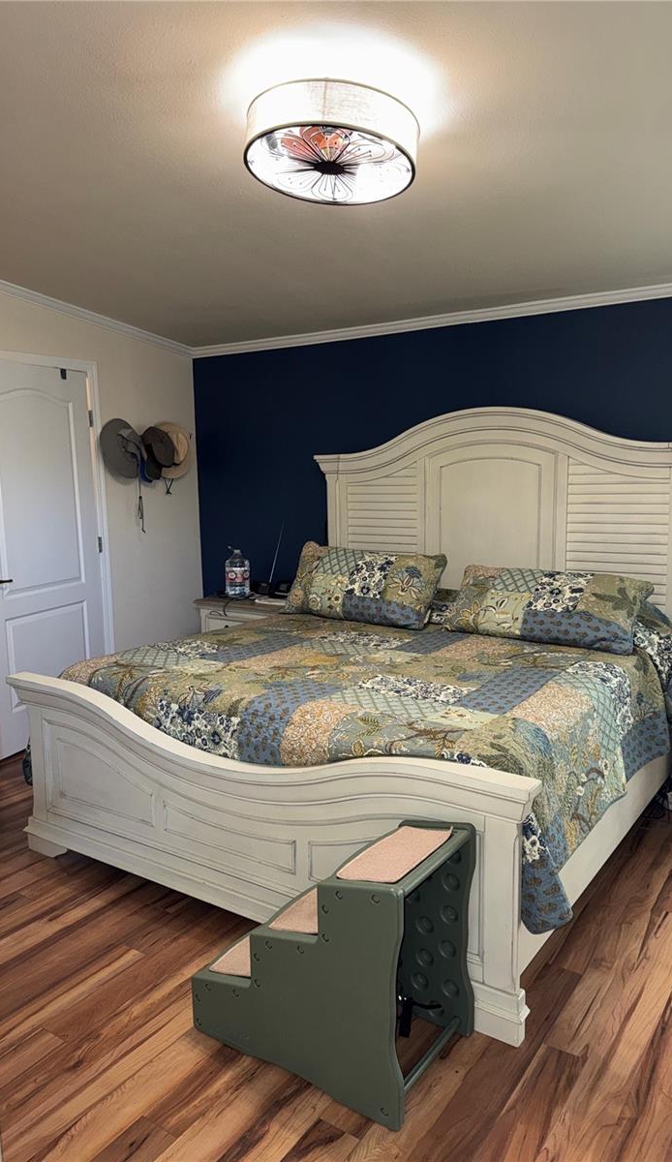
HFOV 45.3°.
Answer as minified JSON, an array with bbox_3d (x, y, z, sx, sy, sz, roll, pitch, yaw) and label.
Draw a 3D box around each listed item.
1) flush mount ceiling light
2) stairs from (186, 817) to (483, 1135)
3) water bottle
[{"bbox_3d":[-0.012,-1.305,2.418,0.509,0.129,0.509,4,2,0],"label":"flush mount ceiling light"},{"bbox_3d":[-0.015,0.894,2.073,0.652,0.583,0.371,4,9,34],"label":"stairs"},{"bbox_3d":[-0.612,-0.058,4.955,0.148,0.310,0.148,-1,8,0],"label":"water bottle"}]

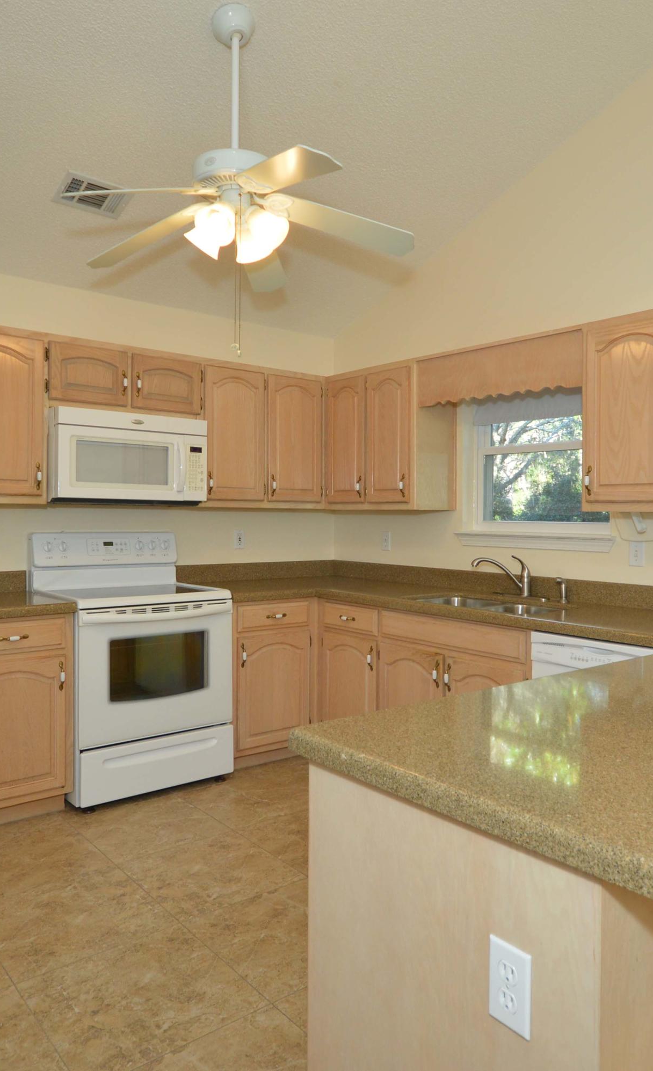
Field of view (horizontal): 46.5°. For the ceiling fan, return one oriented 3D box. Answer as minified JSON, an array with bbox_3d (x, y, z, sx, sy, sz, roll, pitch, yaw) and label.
[{"bbox_3d":[-0.313,-1.395,2.688,1.300,0.870,1.300,-1,2,-39],"label":"ceiling fan"}]

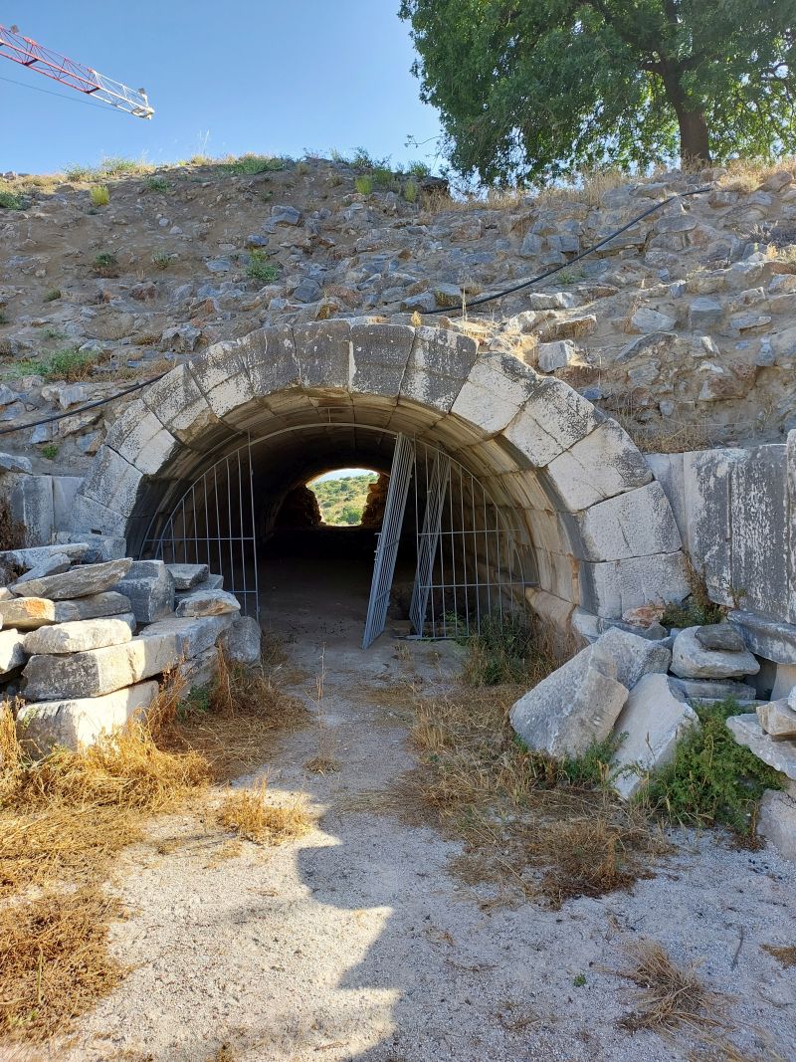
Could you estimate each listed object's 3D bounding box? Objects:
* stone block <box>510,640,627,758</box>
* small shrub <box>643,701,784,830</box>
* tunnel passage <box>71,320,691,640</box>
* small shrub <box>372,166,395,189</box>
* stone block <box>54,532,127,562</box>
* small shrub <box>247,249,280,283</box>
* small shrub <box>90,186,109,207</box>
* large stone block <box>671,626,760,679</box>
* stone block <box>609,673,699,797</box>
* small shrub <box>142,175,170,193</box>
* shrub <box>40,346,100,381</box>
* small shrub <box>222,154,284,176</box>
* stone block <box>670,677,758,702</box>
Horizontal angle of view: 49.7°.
[{"bbox_3d":[1.037,1.024,5.250,0.670,0.480,0.420,-38,-15,2],"label":"stone block"},{"bbox_3d":[1.577,1.144,4.300,0.620,0.540,0.580,-1,2,20],"label":"small shrub"},{"bbox_3d":[-0.145,-0.394,8.100,5.500,2.950,1.500,-2,3,10],"label":"tunnel passage"},{"bbox_3d":[-0.192,-4.689,11.400,0.290,0.310,0.280,-2,3,0],"label":"small shrub"},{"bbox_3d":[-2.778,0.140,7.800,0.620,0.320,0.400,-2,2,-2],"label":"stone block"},{"bbox_3d":[-1.741,-3.448,11.200,0.430,0.380,0.400,-2,2,-2],"label":"small shrub"},{"bbox_3d":[-4.130,-4.633,11.900,0.270,0.290,0.260,-2,3,0],"label":"small shrub"},{"bbox_3d":[2.210,0.841,6.000,0.550,0.280,0.420,-2,2,-2],"label":"large stone block"},{"bbox_3d":[1.393,1.105,4.650,0.430,0.500,0.580,-2,3,10],"label":"stone block"},{"bbox_3d":[-3.721,-5.320,13.200,0.420,0.270,0.360,-2,2,-2],"label":"small shrub"},{"bbox_3d":[-3.655,-1.864,9.600,0.610,0.340,0.460,-2,2,-2],"label":"shrub"},{"bbox_3d":[-2.139,-5.373,12.600,0.920,0.300,0.500,-2,3,0],"label":"small shrub"},{"bbox_3d":[2.072,1.034,5.650,0.530,0.150,0.360,-2,3,5],"label":"stone block"}]

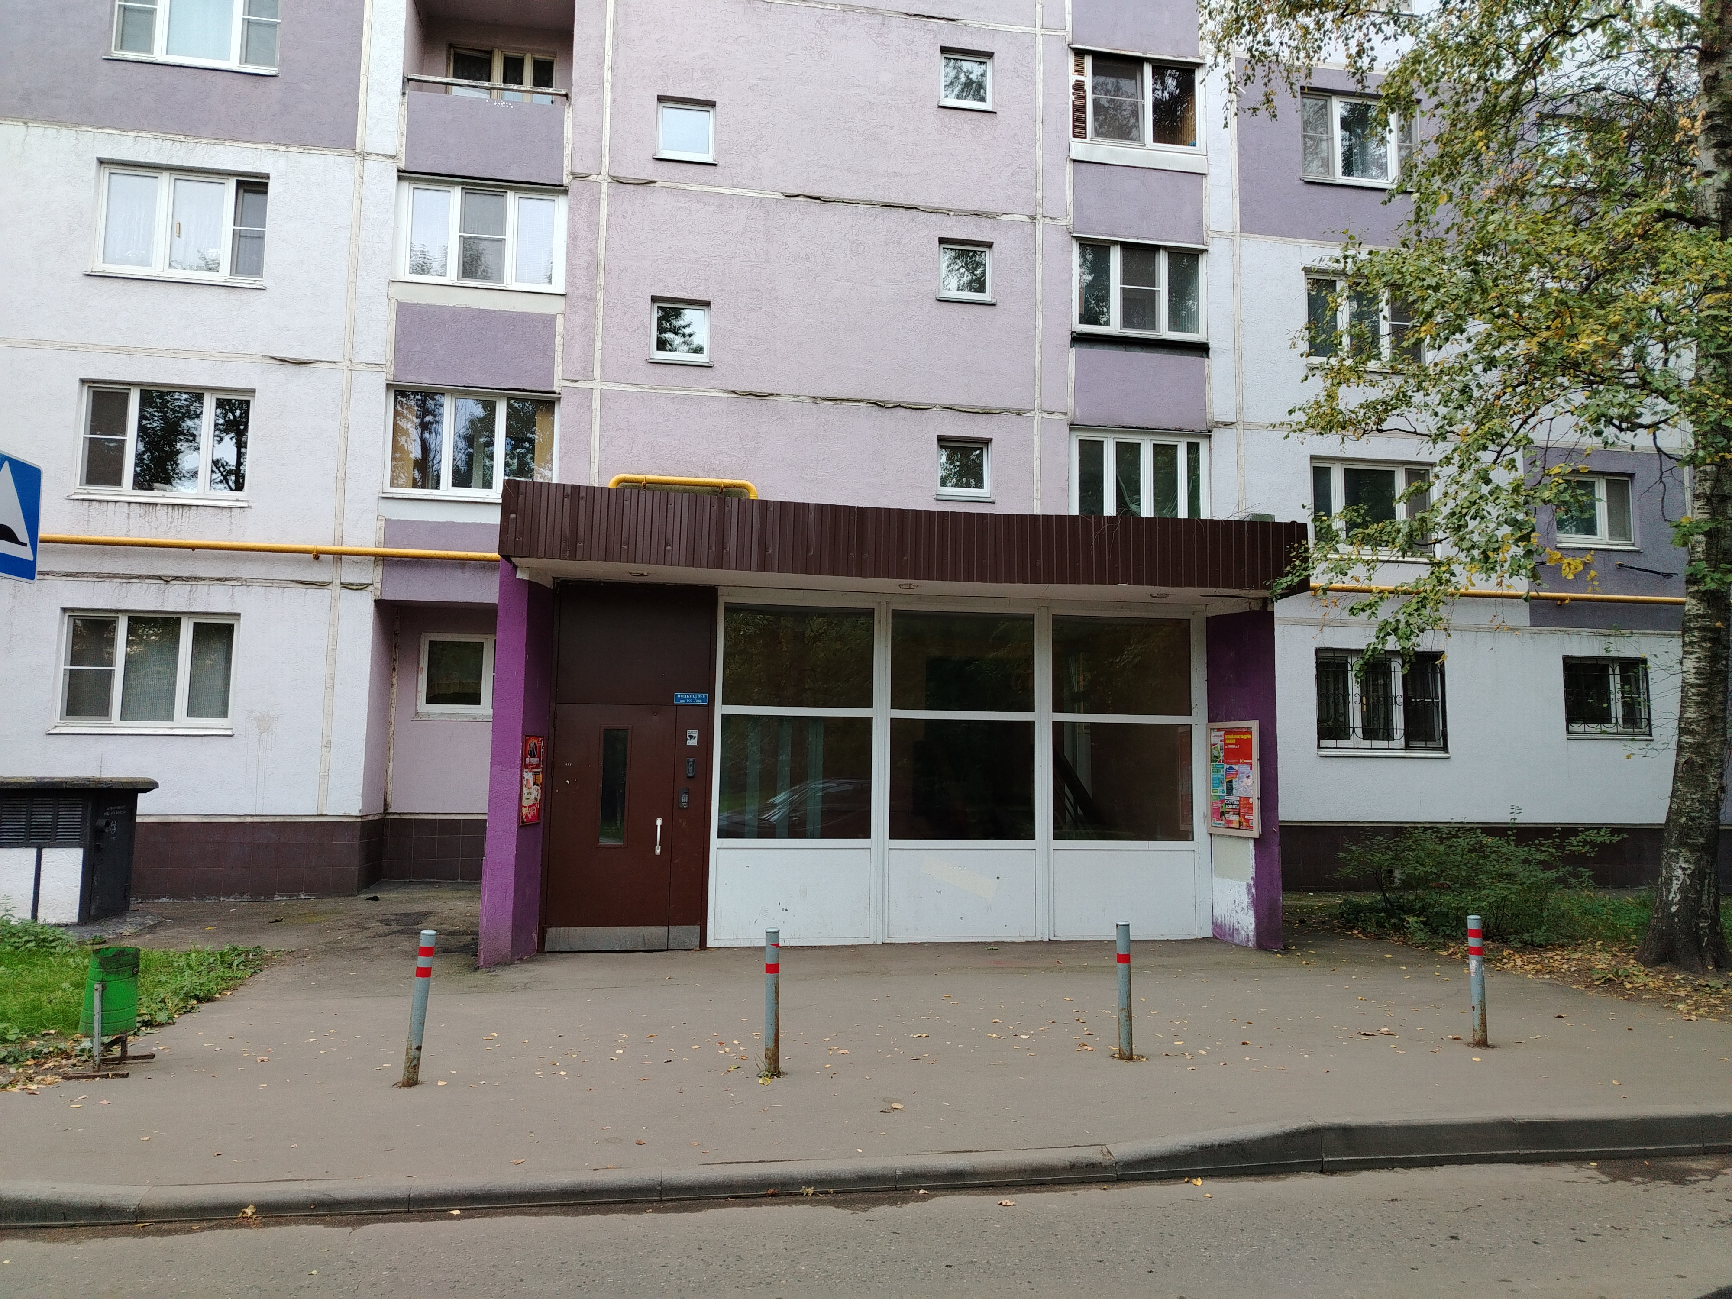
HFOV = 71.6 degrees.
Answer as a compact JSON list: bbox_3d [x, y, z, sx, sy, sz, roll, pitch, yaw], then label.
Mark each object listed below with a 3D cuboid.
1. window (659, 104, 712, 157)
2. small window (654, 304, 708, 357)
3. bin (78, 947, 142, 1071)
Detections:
[{"bbox_3d":[-2.441,-7.043,16.301,0.726,0.693,0.120,2,-6,-10],"label":"window"},{"bbox_3d":[-2.464,-4.255,16.036,0.695,0.692,0.110,2,-6,-10],"label":"small window"},{"bbox_3d":[-4.089,1.939,6.516,0.350,0.599,0.400,2,-6,-10],"label":"bin"}]

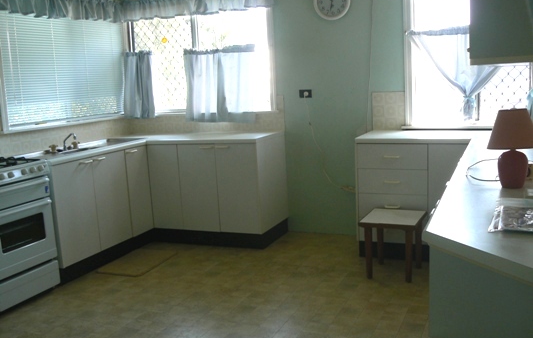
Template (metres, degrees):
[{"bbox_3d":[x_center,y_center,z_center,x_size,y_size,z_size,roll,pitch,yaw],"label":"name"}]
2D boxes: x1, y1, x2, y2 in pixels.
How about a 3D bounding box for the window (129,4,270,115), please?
[{"bbox_3d":[-0.657,-0.984,5.132,1.510,0.932,0.080,1,10,23],"label":"window"}]

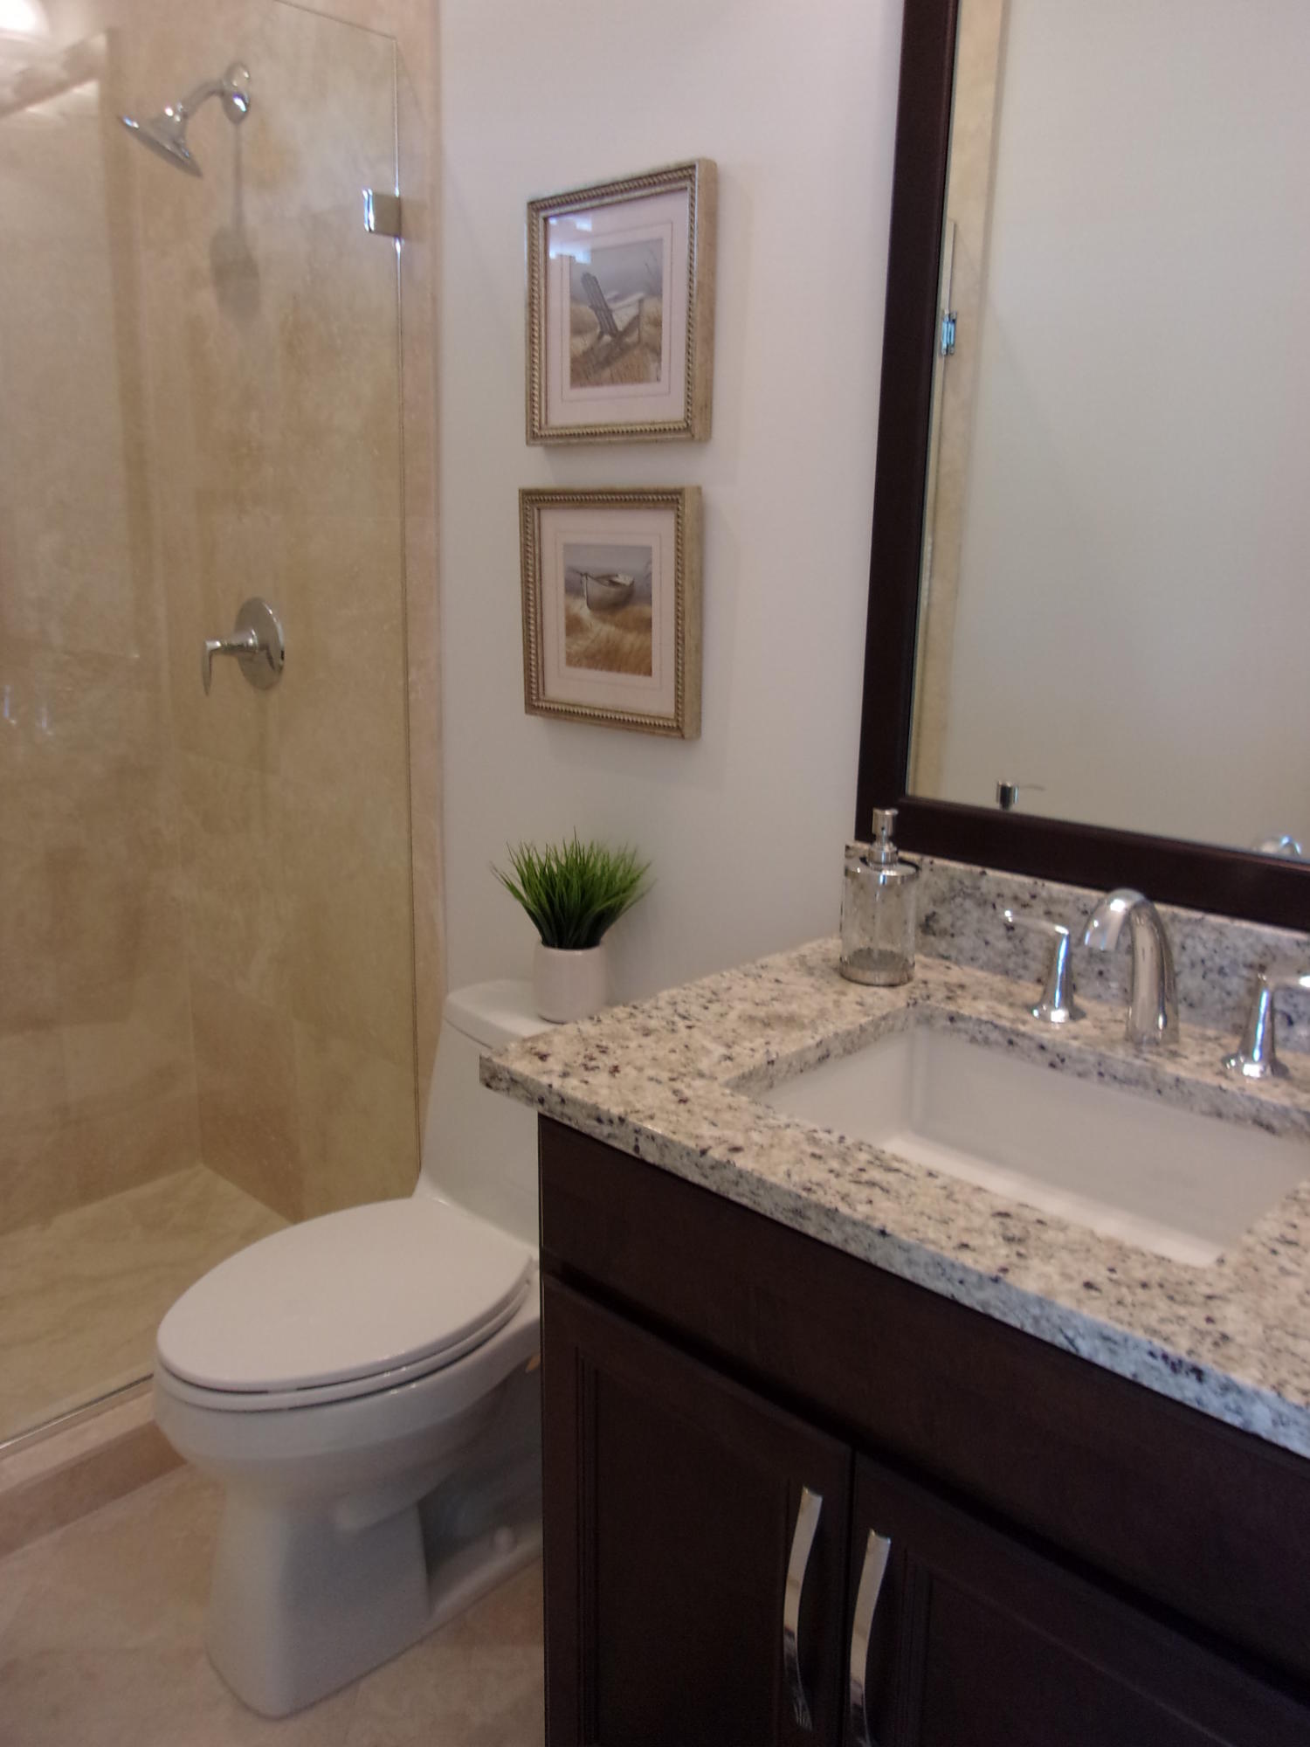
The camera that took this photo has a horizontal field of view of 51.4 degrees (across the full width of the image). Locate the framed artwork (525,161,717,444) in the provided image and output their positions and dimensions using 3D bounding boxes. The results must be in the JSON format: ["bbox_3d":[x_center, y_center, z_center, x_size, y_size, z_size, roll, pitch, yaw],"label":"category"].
[{"bbox_3d":[-0.052,-0.712,1.739,0.304,0.308,0.031,14,19,42],"label":"framed artwork"}]

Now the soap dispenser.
[{"bbox_3d":[0.249,0.022,1.482,0.083,0.179,0.092,0,14,-5],"label":"soap dispenser"}]

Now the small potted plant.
[{"bbox_3d":[-0.122,0.075,1.872,0.205,0.250,0.205,1,14,0],"label":"small potted plant"}]

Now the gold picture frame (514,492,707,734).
[{"bbox_3d":[-0.065,-0.355,1.830,0.309,0.311,0.032,14,19,42],"label":"gold picture frame"}]

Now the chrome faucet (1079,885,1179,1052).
[{"bbox_3d":[0.441,0.091,1.253,0.050,0.161,0.162,14,19,42],"label":"chrome faucet"}]

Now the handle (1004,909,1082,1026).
[{"bbox_3d":[0.391,0.092,1.386,0.108,0.094,0.054,14,19,42],"label":"handle"}]

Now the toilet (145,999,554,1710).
[{"bbox_3d":[-0.293,0.576,1.745,0.420,0.672,0.715,14,19,42],"label":"toilet"}]

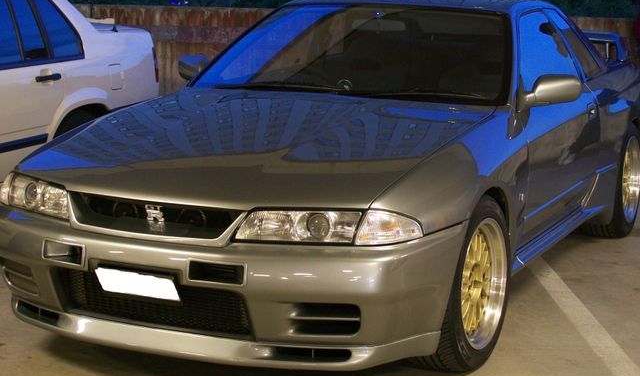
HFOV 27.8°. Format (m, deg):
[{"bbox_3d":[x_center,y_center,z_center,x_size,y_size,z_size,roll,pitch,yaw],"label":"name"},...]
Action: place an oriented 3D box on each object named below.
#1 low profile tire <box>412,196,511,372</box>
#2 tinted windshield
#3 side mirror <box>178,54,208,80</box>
[{"bbox_3d":[0.468,0.330,4.527,0.250,0.630,0.630,6,11,27],"label":"low profile tire"},{"bbox_3d":[0.178,-0.573,5.511,1.400,0.130,0.720,5,43,24],"label":"tinted windshield"},{"bbox_3d":[-0.545,-0.540,5.893,0.225,0.130,0.120,5,10,24],"label":"side mirror"}]

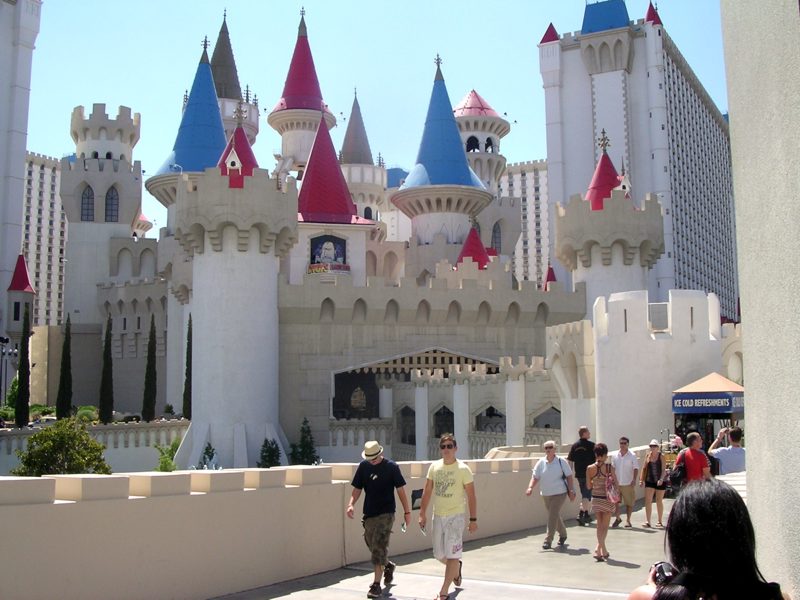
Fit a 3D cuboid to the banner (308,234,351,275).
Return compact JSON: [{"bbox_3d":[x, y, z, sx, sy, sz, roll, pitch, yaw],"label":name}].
[{"bbox_3d":[-6.984,-4.508,87.000,4.100,3.900,0.250,1,-7,-15],"label":"banner"}]

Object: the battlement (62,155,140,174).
[{"bbox_3d":[-39.088,-17.613,115.000,10.000,2.500,10.000,0,-7,-6],"label":"battlement"}]

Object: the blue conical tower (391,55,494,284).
[{"bbox_3d":[3.494,-10.970,72.189,7.800,18.640,7.800,0,-8,0],"label":"blue conical tower"}]

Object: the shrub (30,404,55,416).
[{"bbox_3d":[-41.930,12.960,103.000,2.800,1.400,2.000,1,-7,-10],"label":"shrub"}]

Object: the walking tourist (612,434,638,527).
[{"bbox_3d":[4.237,3.429,16.500,0.530,1.690,0.420,-3,-7,20],"label":"walking tourist"}]

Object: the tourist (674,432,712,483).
[{"bbox_3d":[4.604,2.943,13.698,0.580,1.750,0.420,-4,-8,28],"label":"tourist"}]

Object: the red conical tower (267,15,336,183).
[{"bbox_3d":[-10.196,-21.509,91.839,6.400,18.550,6.400,0,-8,0],"label":"red conical tower"}]

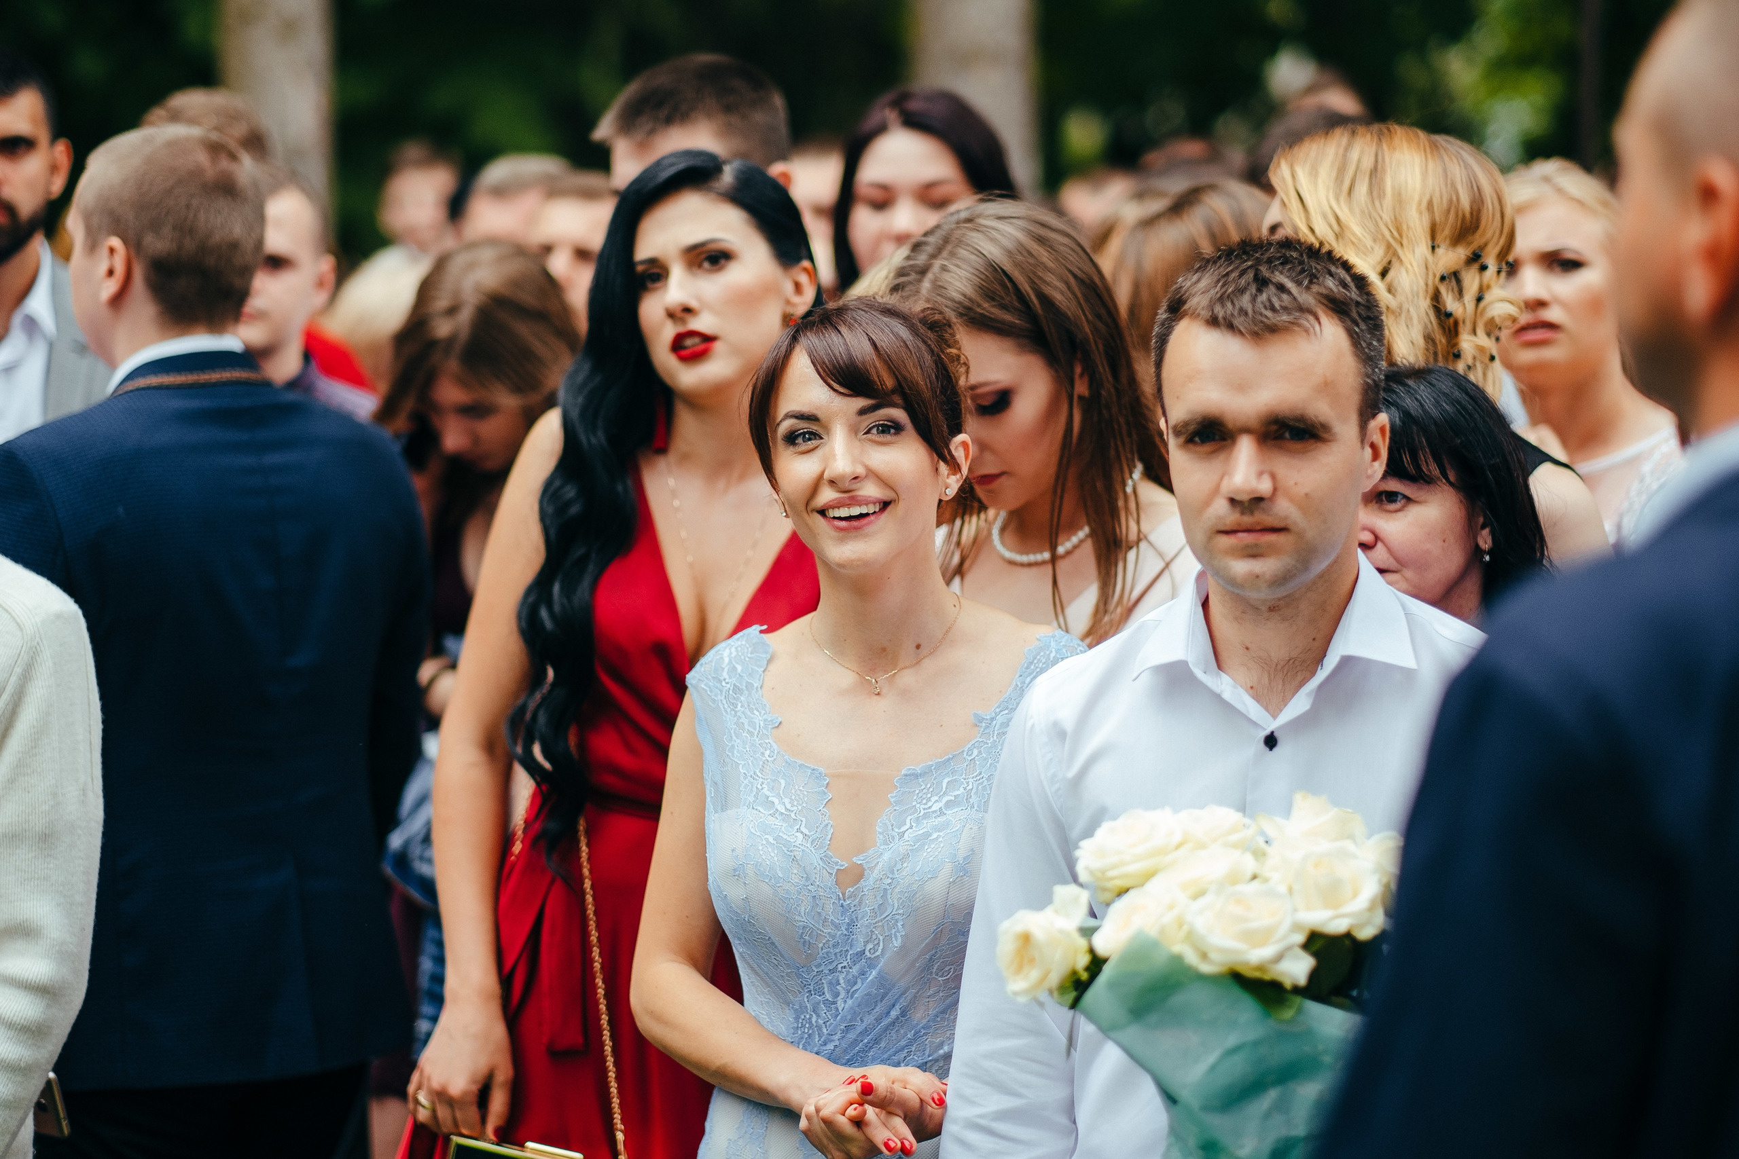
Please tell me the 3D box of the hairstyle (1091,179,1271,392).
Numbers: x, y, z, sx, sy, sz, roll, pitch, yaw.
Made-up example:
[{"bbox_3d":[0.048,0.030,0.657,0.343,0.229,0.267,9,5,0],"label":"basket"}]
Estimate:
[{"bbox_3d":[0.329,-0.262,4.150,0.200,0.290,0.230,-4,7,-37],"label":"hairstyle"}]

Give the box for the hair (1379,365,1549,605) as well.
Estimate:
[{"bbox_3d":[0.515,-0.075,3.650,0.200,0.250,0.230,5,7,40],"label":"hair"}]

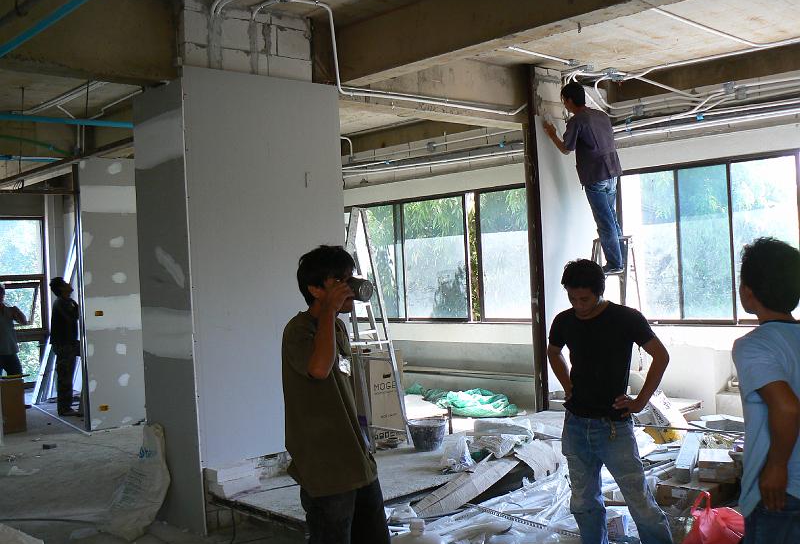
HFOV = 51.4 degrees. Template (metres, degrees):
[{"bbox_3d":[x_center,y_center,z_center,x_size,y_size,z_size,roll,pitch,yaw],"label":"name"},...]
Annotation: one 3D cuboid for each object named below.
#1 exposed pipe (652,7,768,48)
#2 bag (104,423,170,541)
[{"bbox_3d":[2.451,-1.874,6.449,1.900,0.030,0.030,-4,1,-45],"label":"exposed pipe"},{"bbox_3d":[-1.622,1.284,5.144,0.400,0.650,0.180,-2,-17,45],"label":"bag"}]

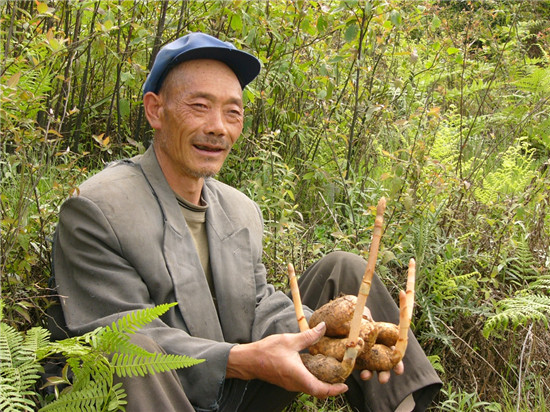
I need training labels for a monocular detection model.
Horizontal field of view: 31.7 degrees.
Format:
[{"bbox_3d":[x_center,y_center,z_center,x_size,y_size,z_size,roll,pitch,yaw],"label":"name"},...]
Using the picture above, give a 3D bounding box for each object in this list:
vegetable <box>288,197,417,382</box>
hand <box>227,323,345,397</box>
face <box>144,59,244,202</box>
[{"bbox_3d":[0.115,0.126,1.440,0.185,0.265,0.150,4,5,-7],"label":"vegetable"},{"bbox_3d":[0.020,0.227,1.420,0.175,0.095,0.095,8,6,-6],"label":"hand"},{"bbox_3d":[-0.134,-0.130,1.650,0.155,0.225,0.155,5,8,-33],"label":"face"}]

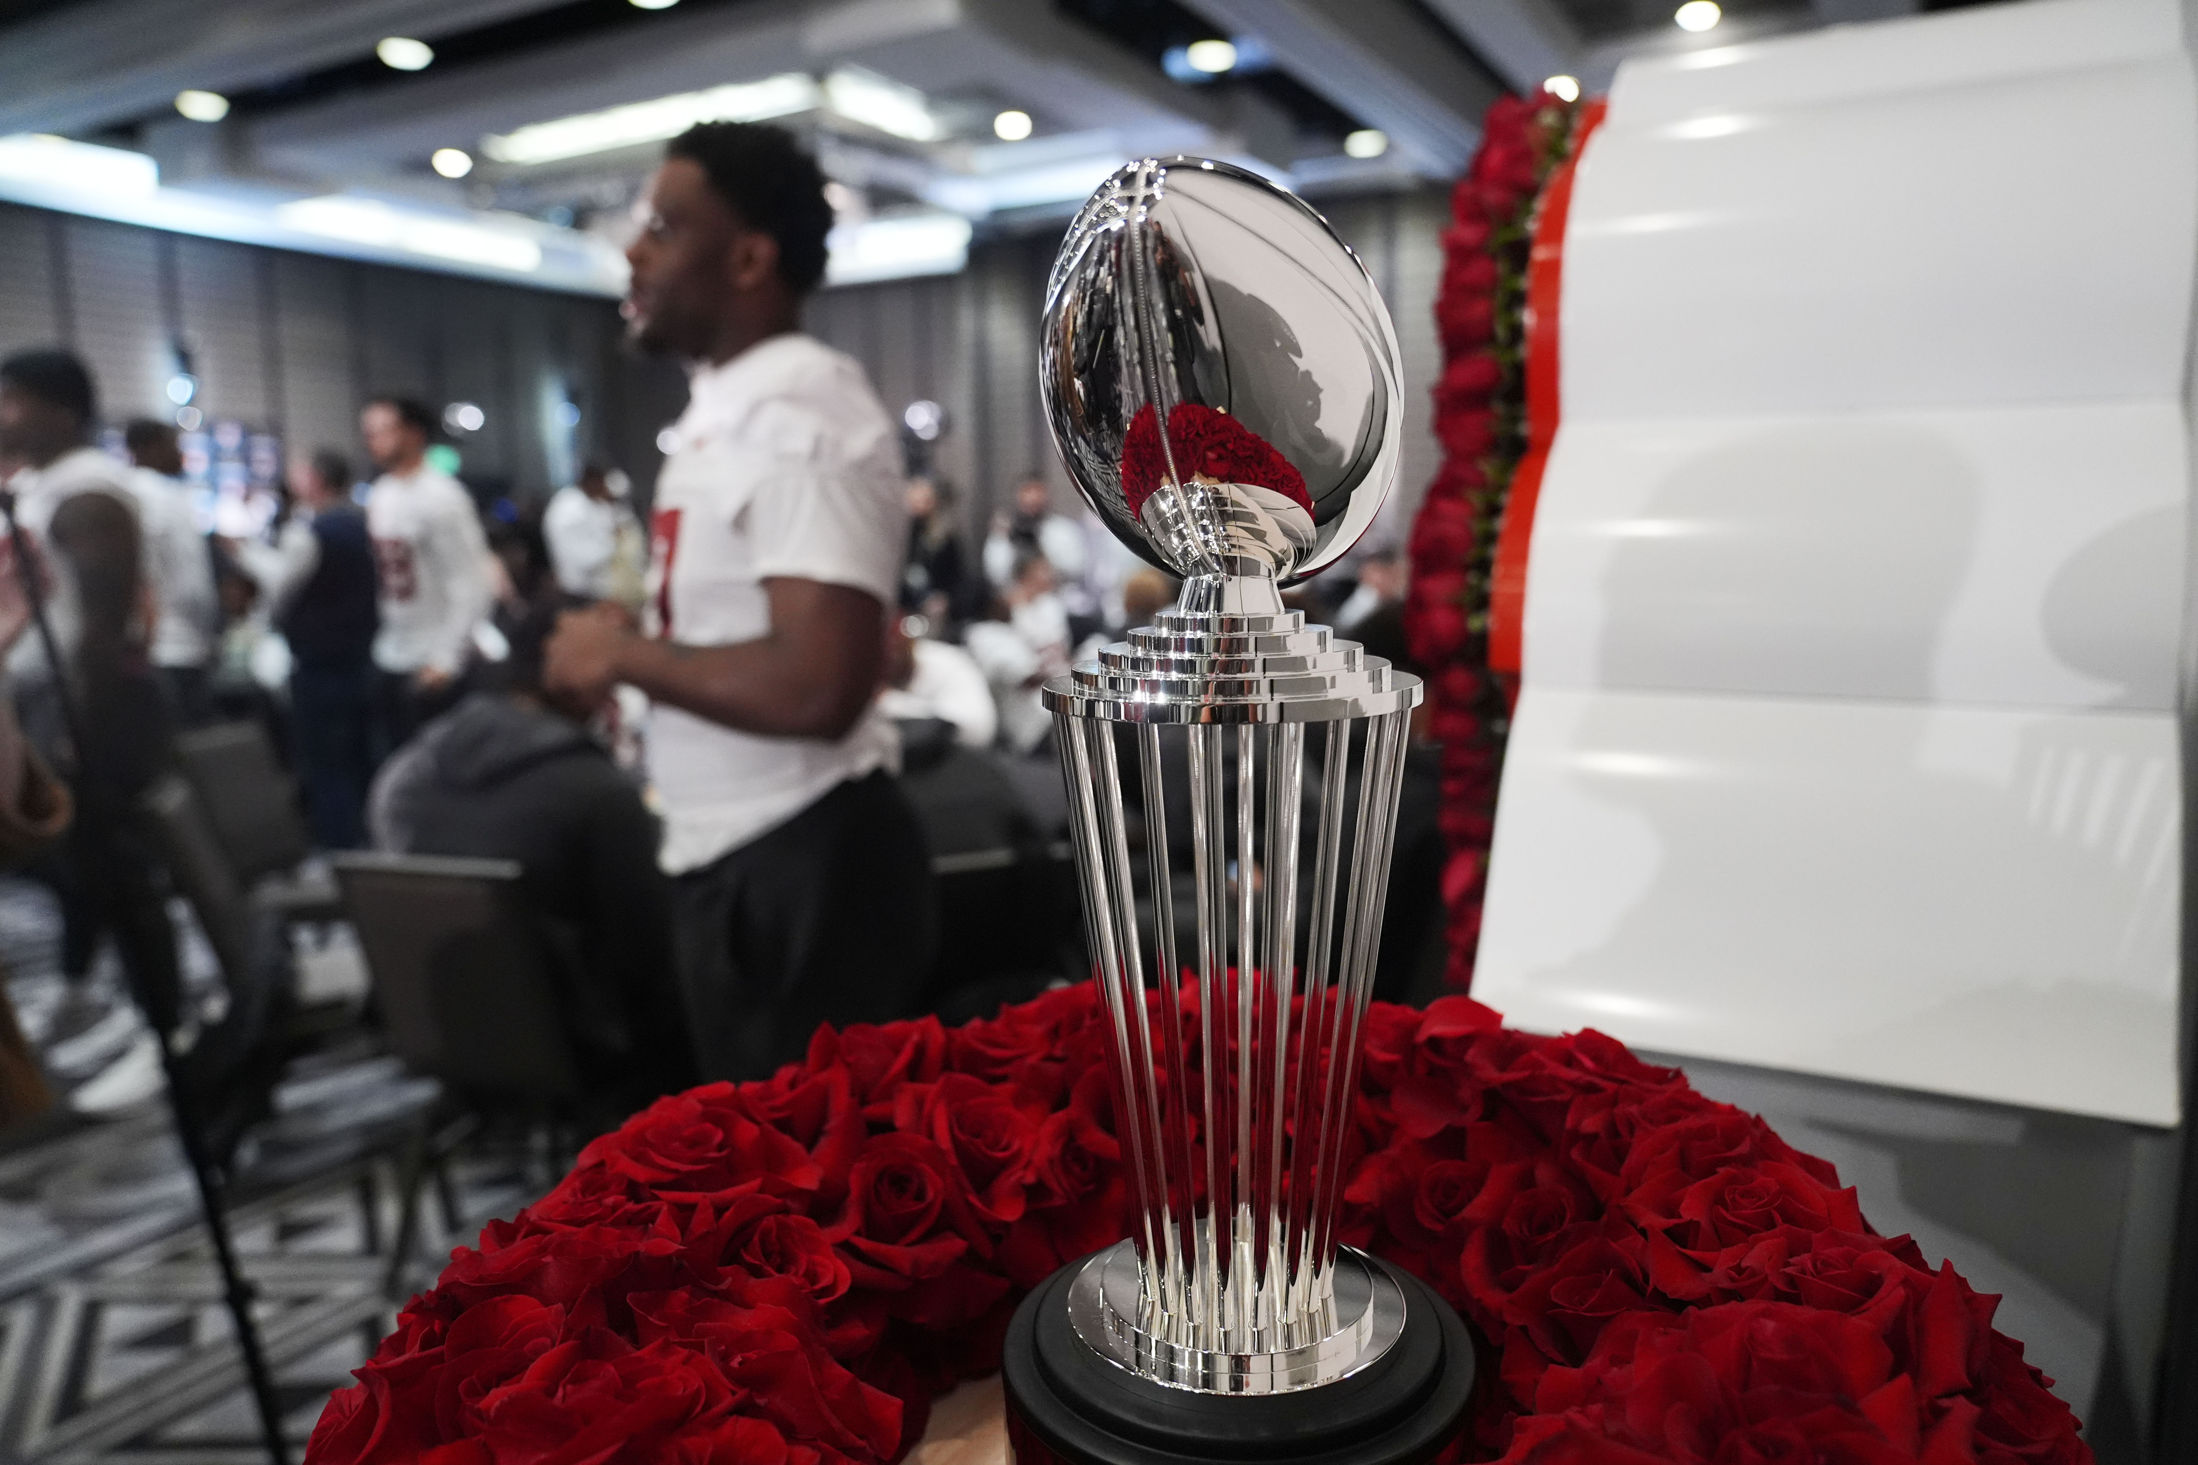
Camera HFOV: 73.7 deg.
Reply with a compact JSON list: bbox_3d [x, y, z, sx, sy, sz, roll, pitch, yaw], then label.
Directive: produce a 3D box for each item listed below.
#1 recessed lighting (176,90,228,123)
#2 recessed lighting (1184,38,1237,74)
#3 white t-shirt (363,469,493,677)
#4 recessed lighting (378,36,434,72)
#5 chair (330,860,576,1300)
[{"bbox_3d":[-6.112,-4.266,9.982,0.170,0.050,0.170,-1,8,0],"label":"recessed lighting"},{"bbox_3d":[0.722,-4.338,9.404,0.170,0.050,0.170,-1,8,0],"label":"recessed lighting"},{"bbox_3d":[-2.288,-0.557,5.000,0.480,0.720,0.320,3,9,30],"label":"white t-shirt"},{"bbox_3d":[-4.262,-4.174,9.012,0.170,0.050,0.170,-1,8,0],"label":"recessed lighting"},{"bbox_3d":[-1.114,0.629,2.942,0.450,0.881,0.560,2,8,20],"label":"chair"}]

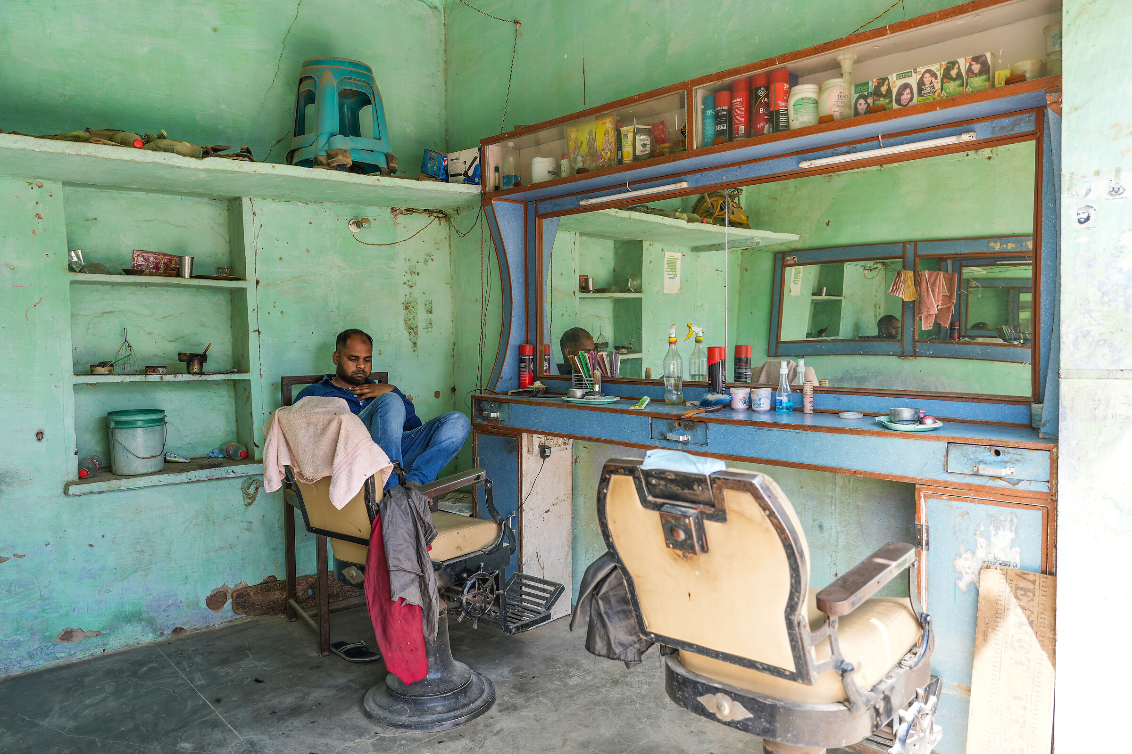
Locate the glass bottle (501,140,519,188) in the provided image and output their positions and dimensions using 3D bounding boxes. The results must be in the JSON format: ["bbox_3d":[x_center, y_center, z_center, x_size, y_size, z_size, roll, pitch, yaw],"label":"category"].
[{"bbox_3d":[-0.240,-0.921,3.754,0.081,0.223,0.081,-1,4,0],"label":"glass bottle"}]

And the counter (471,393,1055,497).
[{"bbox_3d":[0.505,0.177,2.967,0.345,0.131,2.306,-4,5,-43],"label":"counter"}]

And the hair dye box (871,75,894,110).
[{"bbox_3d":[1.004,-0.874,2.666,0.040,0.126,0.066,-3,4,-43],"label":"hair dye box"}]

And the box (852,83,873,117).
[{"bbox_3d":[0.958,-0.874,2.716,0.040,0.122,0.071,-3,4,-43],"label":"box"}]

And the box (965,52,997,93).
[{"bbox_3d":[1.108,-0.799,2.268,0.037,0.111,0.064,-4,5,-43],"label":"box"}]

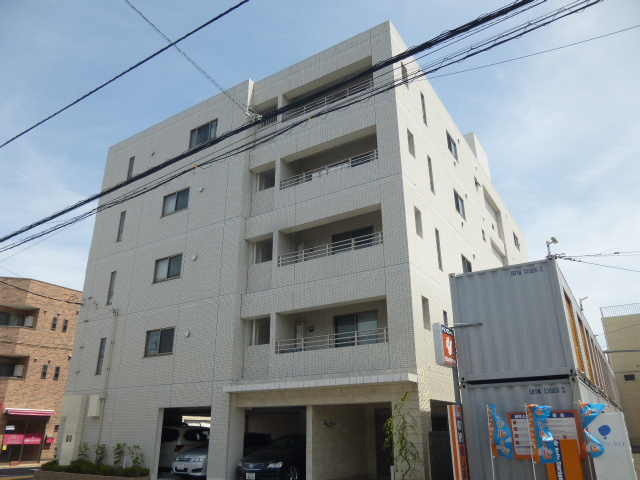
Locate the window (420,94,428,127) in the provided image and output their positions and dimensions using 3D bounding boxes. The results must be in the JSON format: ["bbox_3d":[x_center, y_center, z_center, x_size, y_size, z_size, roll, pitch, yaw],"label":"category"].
[{"bbox_3d":[3.901,-4.960,17.562,0.150,1.480,0.400,-14,-25,30],"label":"window"}]

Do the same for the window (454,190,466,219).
[{"bbox_3d":[5.811,-1.472,19.368,0.150,0.980,1.390,-14,-25,30],"label":"window"}]

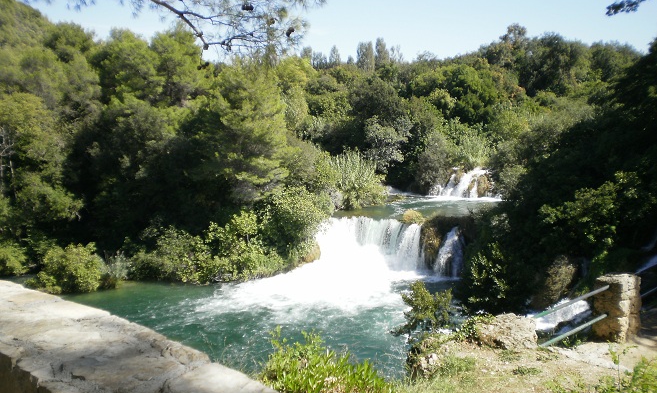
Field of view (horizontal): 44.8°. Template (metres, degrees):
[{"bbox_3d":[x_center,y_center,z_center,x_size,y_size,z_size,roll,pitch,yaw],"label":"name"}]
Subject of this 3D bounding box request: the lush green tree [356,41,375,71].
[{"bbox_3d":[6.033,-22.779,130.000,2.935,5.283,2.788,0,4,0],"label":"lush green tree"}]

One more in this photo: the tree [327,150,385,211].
[{"bbox_3d":[1.651,-0.943,47.000,3.537,3.537,3.360,0,4,0],"label":"tree"}]

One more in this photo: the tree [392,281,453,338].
[{"bbox_3d":[1.391,1.672,11.800,0.888,0.858,0.844,0,4,0],"label":"tree"}]

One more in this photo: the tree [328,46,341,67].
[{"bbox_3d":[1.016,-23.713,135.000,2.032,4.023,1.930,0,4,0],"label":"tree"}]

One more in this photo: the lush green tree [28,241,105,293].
[{"bbox_3d":[-12.205,3.295,37.000,3.620,2.320,3.439,0,4,0],"label":"lush green tree"}]

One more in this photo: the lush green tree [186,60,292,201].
[{"bbox_3d":[-4.967,-3.532,44.000,5.739,7.726,5.452,0,4,0],"label":"lush green tree"}]

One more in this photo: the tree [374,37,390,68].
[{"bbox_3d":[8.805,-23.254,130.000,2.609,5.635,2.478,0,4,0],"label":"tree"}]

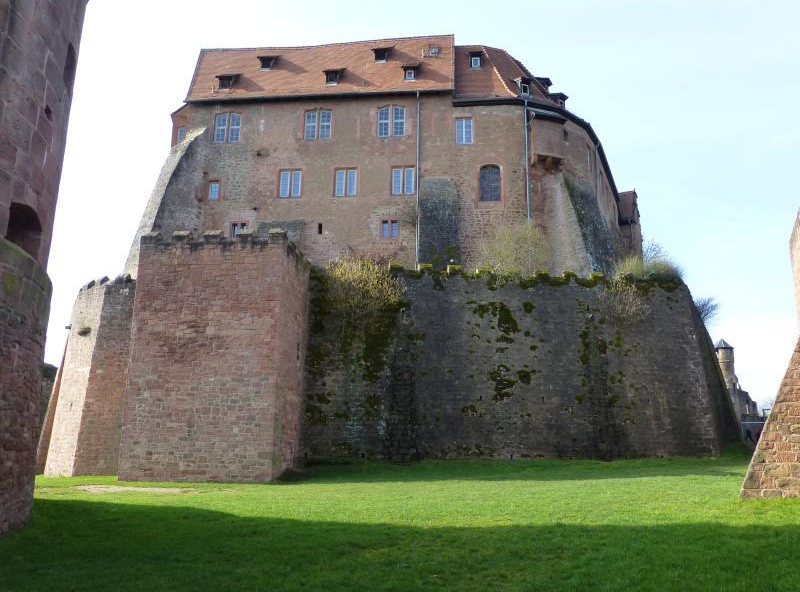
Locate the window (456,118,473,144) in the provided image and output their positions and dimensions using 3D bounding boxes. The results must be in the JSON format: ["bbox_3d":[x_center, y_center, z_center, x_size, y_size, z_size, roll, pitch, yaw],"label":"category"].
[{"bbox_3d":[4.087,-10.386,40.900,1.111,1.794,0.200,0,-11,6],"label":"window"}]

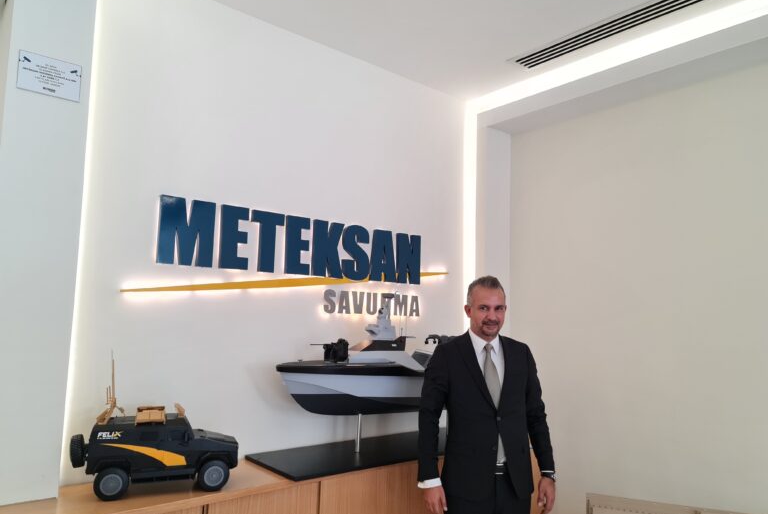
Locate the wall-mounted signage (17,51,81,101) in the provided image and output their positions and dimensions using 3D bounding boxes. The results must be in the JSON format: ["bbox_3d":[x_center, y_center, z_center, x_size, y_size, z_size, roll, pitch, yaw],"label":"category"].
[{"bbox_3d":[-1.313,-0.713,2.190,0.219,0.157,0.012,6,-8,-40],"label":"wall-mounted signage"}]

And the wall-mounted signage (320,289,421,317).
[{"bbox_3d":[-0.059,0.281,3.314,0.739,0.140,0.030,6,-8,-40],"label":"wall-mounted signage"}]

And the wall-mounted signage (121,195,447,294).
[{"bbox_3d":[-0.355,0.016,3.080,2.053,0.441,0.050,6,-8,-40],"label":"wall-mounted signage"}]

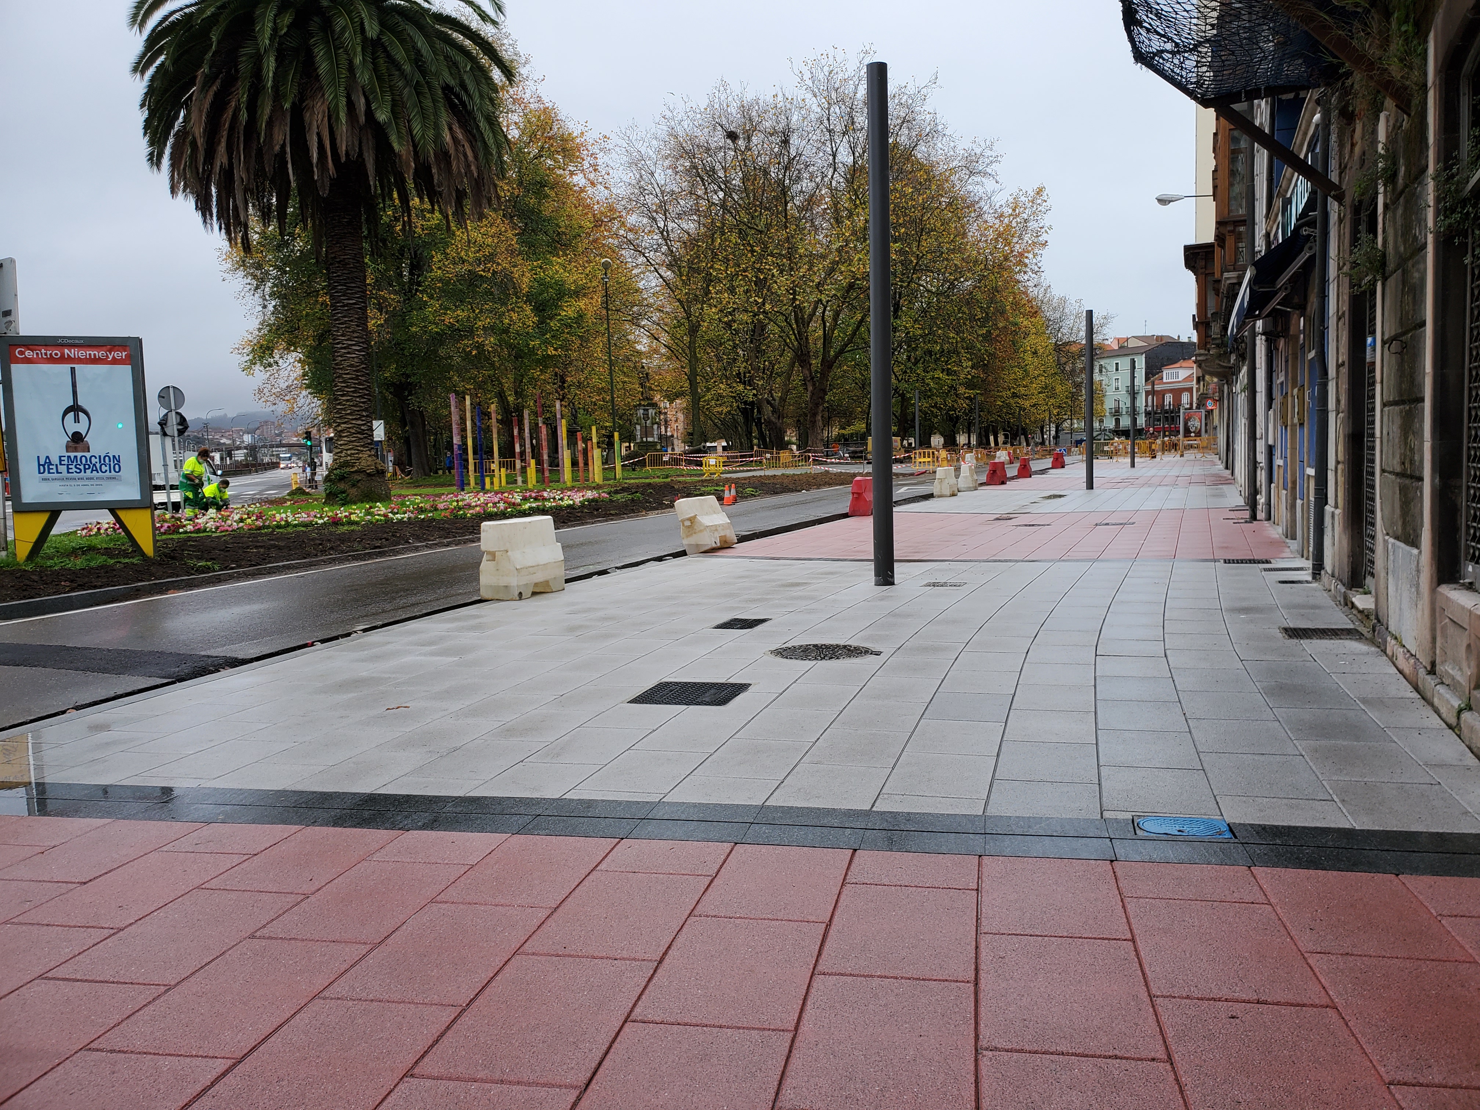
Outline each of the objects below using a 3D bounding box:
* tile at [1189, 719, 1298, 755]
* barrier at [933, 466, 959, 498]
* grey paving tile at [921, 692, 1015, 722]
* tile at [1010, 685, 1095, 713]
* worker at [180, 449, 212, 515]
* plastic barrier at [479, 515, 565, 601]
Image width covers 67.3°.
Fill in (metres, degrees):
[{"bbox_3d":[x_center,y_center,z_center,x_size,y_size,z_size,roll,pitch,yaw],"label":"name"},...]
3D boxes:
[{"bbox_3d":[2.261,0.836,5.007,0.400,0.040,0.600,0,6,17],"label":"tile"},{"bbox_3d":[5.397,-1.928,29.224,0.470,0.780,0.930,0,6,24],"label":"barrier"},{"bbox_3d":[1.198,0.810,5.764,0.400,0.050,0.600,-1,5,17],"label":"grey paving tile"},{"bbox_3d":[1.661,0.773,5.858,0.400,0.040,0.600,0,6,17],"label":"tile"},{"bbox_3d":[-9.971,-1.147,20.375,0.500,1.620,0.470,-2,5,0],"label":"worker"},{"bbox_3d":[-2.158,0.025,10.900,0.430,0.750,0.920,1,6,25],"label":"plastic barrier"}]

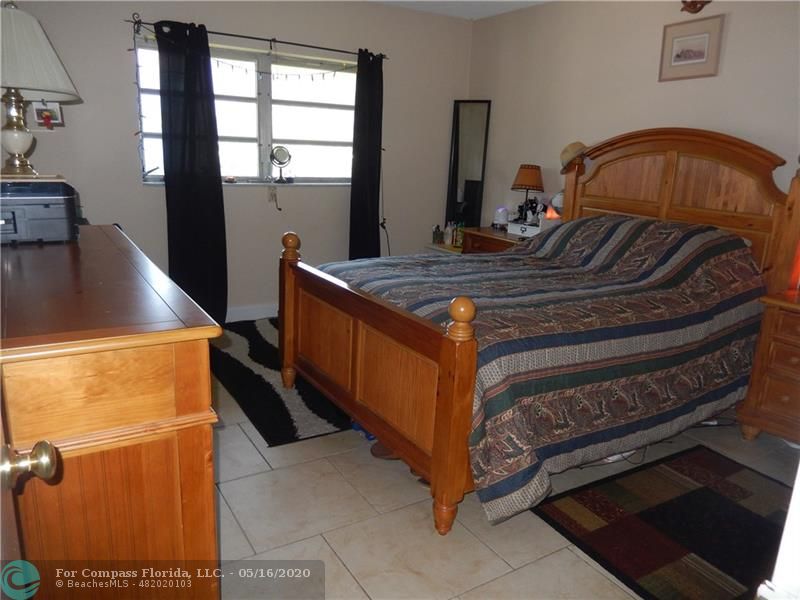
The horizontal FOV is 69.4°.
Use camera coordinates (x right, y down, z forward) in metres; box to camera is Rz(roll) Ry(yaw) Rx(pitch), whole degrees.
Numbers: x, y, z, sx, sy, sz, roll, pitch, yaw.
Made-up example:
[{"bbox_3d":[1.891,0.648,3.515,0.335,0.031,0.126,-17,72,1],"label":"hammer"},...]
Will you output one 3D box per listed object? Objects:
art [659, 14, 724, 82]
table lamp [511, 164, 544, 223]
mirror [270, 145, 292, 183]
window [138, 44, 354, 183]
[{"bbox_3d":[1.704,-1.463,3.386,0.025,0.320,0.371,-6,15,-31],"label":"art"},{"bbox_3d":[0.955,-0.790,4.335,0.251,0.408,0.251,-6,15,-31],"label":"table lamp"},{"bbox_3d":[-0.906,-1.032,4.409,0.167,0.279,0.110,-4,15,-24],"label":"mirror"},{"bbox_3d":[-1.011,-1.343,4.300,1.699,0.927,0.110,-6,15,-31],"label":"window"}]

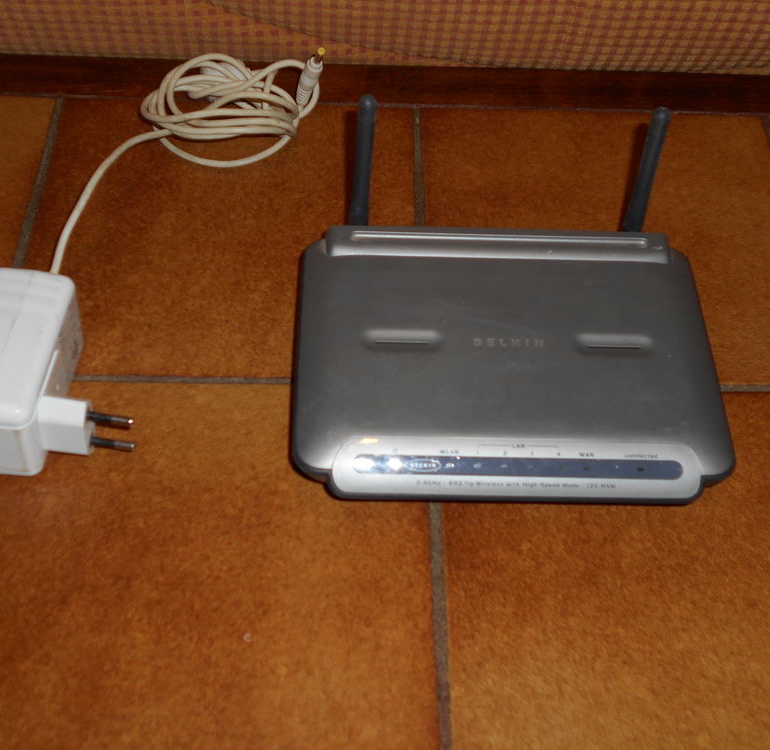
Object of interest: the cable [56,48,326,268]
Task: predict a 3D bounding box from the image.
[{"bbox_3d":[-0.095,-0.104,0.579,0.123,0.046,0.161,1,52,-2],"label":"cable"}]

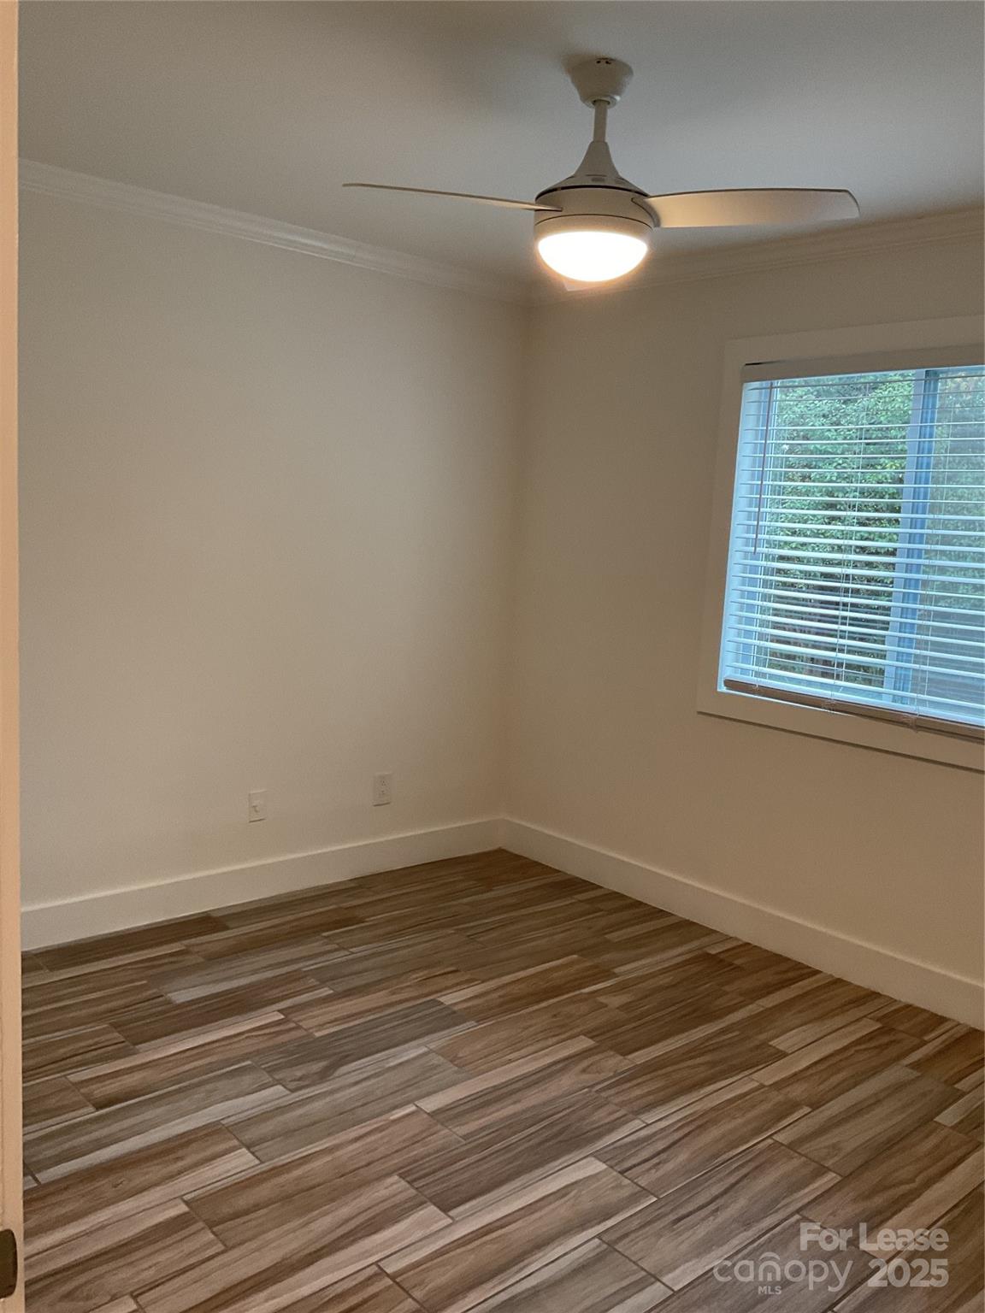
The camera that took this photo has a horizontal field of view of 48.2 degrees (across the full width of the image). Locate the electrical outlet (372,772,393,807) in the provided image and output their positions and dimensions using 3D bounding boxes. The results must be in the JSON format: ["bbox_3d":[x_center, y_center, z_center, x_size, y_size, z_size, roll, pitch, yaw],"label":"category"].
[{"bbox_3d":[-0.425,0.518,4.286,0.080,0.123,0.009,-4,10,-42],"label":"electrical outlet"}]

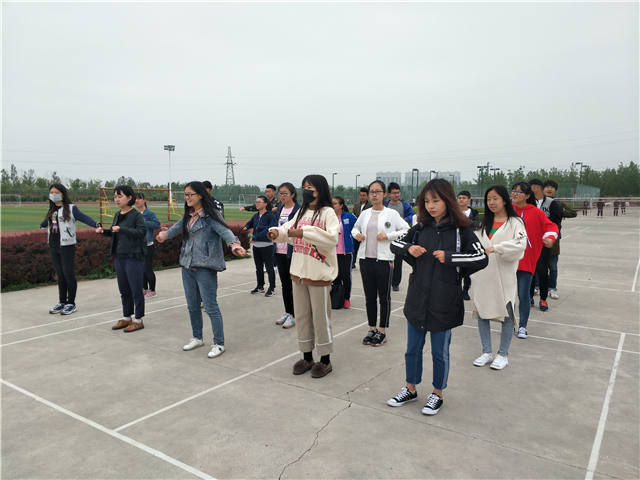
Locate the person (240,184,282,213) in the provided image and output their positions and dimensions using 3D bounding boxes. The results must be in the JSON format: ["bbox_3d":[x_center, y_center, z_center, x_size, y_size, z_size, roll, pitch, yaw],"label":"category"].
[{"bbox_3d":[-1.097,-0.218,9.243,0.950,1.765,0.520,3,6,33],"label":"person"}]

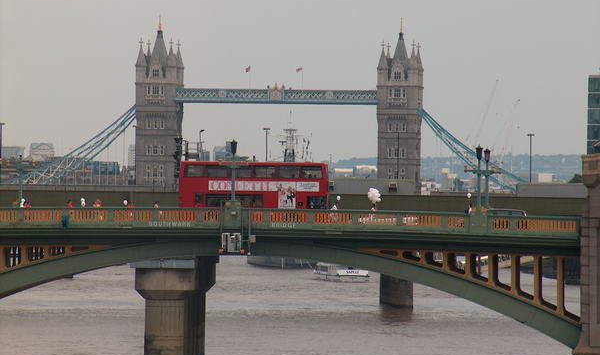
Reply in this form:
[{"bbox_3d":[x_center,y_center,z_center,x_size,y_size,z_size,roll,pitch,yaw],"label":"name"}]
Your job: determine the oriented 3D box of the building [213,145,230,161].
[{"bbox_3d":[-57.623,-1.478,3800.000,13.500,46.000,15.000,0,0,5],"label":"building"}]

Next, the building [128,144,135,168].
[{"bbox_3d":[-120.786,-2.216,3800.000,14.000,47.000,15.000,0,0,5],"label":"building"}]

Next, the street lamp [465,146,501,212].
[{"bbox_3d":[11.718,0.052,333.000,2.100,4.250,0.470,0,0,4],"label":"street lamp"}]

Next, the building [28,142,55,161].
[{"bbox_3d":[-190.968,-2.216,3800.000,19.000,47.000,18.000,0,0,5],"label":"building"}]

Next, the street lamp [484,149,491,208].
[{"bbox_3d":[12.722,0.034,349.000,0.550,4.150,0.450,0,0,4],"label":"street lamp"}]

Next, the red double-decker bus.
[{"bbox_3d":[-3.094,1.144,346.000,9.950,4.300,2.520,0,0,4],"label":"red double-decker bus"}]

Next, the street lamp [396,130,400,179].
[{"bbox_3d":[15.032,-2.289,785.000,0.650,9.000,0.500,0,0,4],"label":"street lamp"}]

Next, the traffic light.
[{"bbox_3d":[-12.333,-2.013,523.000,0.750,4.000,0.700,0,0,4],"label":"traffic light"}]

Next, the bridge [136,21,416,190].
[{"bbox_3d":[-6.887,-19.484,1728.000,95.000,68.000,21.000,0,0,6],"label":"bridge"}]

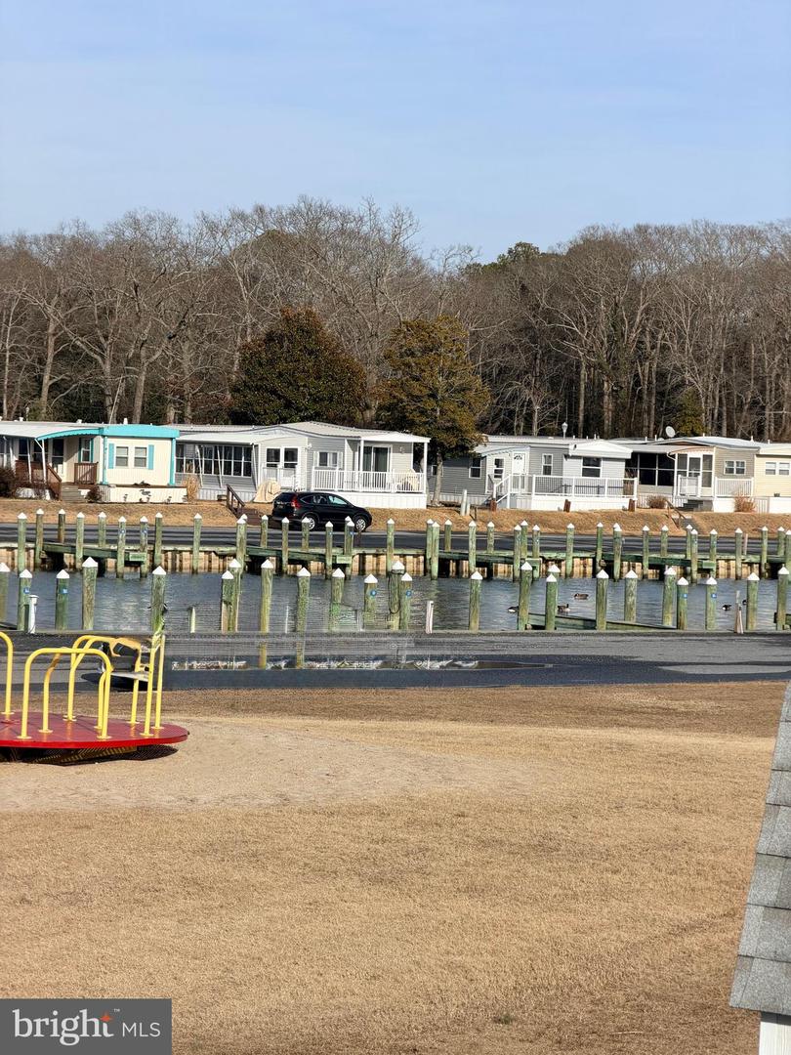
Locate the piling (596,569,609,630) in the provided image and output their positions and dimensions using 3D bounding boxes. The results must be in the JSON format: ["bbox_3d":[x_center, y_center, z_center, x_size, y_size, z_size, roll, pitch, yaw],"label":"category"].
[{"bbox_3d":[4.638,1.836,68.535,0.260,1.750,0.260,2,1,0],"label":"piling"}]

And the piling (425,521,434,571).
[{"bbox_3d":[1.264,0.719,115.027,0.270,2.030,0.270,2,2,0],"label":"piling"}]

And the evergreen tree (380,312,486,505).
[{"bbox_3d":[1.937,-5.860,153.000,5.400,9.500,5.400,2,1,0],"label":"evergreen tree"}]

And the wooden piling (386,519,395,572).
[{"bbox_3d":[-0.191,0.683,106.904,0.260,1.950,0.260,1,2,-33],"label":"wooden piling"}]

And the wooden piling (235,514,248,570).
[{"bbox_3d":[-5.205,0.644,103.047,0.260,1.950,0.260,1,2,-33],"label":"wooden piling"}]

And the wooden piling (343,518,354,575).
[{"bbox_3d":[-1.604,0.704,105.179,0.260,1.950,0.260,1,2,-33],"label":"wooden piling"}]

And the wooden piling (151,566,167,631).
[{"bbox_3d":[-4.982,1.574,64.020,0.280,1.500,0.280,2,2,0],"label":"wooden piling"}]

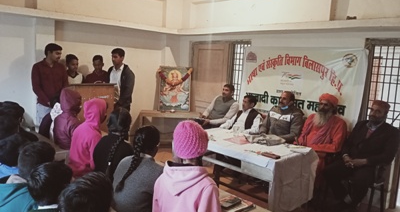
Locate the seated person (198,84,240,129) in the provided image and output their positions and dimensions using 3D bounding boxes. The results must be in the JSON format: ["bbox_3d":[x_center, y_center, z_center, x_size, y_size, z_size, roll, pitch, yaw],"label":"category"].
[{"bbox_3d":[0.254,0.344,4.485,0.850,1.270,0.550,-4,10,-44],"label":"seated person"}]

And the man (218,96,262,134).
[{"bbox_3d":[0.499,0.459,4.011,0.780,1.190,0.540,-4,10,-44],"label":"man"}]

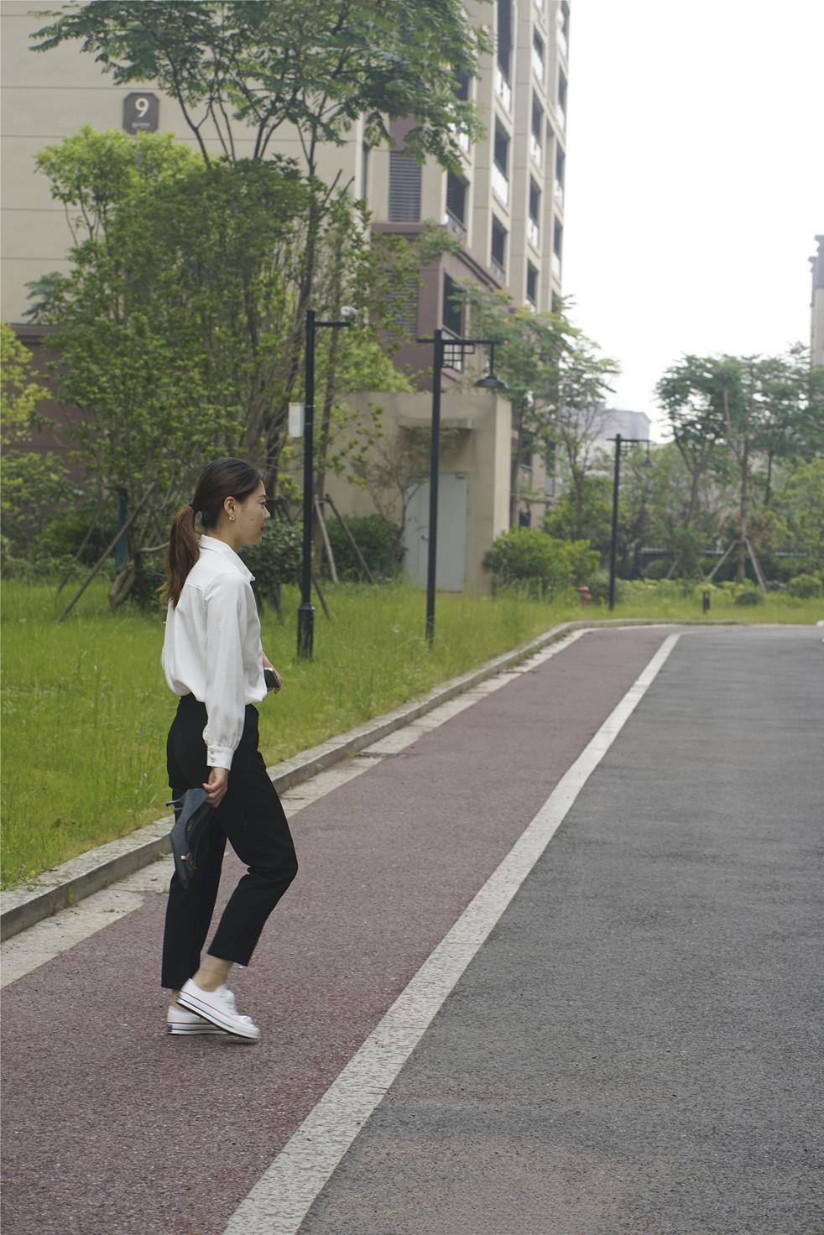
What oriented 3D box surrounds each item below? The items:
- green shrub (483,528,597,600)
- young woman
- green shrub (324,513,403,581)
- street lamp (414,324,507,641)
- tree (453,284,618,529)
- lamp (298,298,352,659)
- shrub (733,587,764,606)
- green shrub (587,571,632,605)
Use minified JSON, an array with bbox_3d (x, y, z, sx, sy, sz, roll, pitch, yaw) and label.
[{"bbox_3d":[2.266,-0.929,51.500,2.000,1.320,1.600,1,2,0],"label":"green shrub"},{"bbox_3d":[-0.511,0.369,8.200,0.400,1.620,0.450,1,2,-12],"label":"young woman"},{"bbox_3d":[-0.835,-1.166,50.000,1.360,1.220,1.200,1,2,0],"label":"green shrub"},{"bbox_3d":[0.481,-1.331,29.700,0.900,3.220,0.340,1,2,5],"label":"street lamp"},{"bbox_3d":[2.404,-3.517,57.000,3.300,6.000,3.200,1,2,0],"label":"tree"},{"bbox_3d":[-0.785,-1.214,26.500,0.470,3.200,0.170,2,2,13],"label":"lamp"},{"bbox_3d":[6.754,-0.426,58.500,0.600,0.390,0.580,1,2,0],"label":"shrub"},{"bbox_3d":[3.721,-0.555,55.000,0.830,0.640,0.750,1,2,0],"label":"green shrub"}]

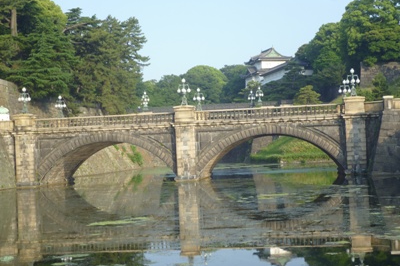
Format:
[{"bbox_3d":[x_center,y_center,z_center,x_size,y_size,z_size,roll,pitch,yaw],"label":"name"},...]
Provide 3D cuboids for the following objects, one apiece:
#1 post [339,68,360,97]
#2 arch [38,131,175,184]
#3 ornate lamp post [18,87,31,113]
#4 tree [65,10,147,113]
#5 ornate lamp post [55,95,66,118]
[{"bbox_3d":[14.881,-4.829,70.544,1.350,2.738,1.350,-3,-2,7],"label":"post"},{"bbox_3d":[-8.639,2.528,79.333,14.172,4.845,12.396,-3,-2,7],"label":"arch"},{"bbox_3d":[-18.020,-3.255,74.789,1.350,2.738,1.350,-3,-2,7],"label":"ornate lamp post"},{"bbox_3d":[-15.883,-11.933,125.000,14.080,17.857,13.000,-3,-2,0],"label":"tree"},{"bbox_3d":[-16.512,-2.985,86.384,1.350,2.738,1.350,-3,-2,7],"label":"ornate lamp post"}]

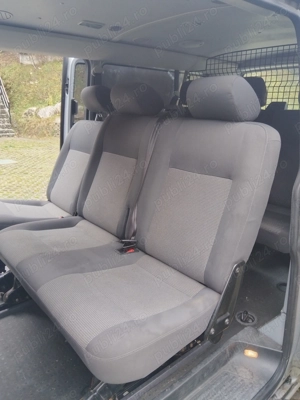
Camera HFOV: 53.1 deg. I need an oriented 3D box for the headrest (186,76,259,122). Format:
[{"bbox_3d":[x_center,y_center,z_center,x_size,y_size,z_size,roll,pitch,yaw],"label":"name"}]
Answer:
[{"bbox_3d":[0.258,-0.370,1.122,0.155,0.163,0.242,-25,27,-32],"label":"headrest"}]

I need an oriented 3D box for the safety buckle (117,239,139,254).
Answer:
[{"bbox_3d":[-0.099,0.202,1.301,0.069,0.050,0.064,-12,20,-37],"label":"safety buckle"}]

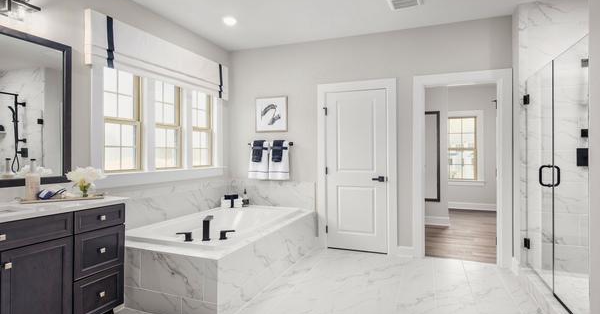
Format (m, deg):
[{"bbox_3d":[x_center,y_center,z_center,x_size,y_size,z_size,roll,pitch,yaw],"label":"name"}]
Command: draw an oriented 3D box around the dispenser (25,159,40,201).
[{"bbox_3d":[-1.864,0.170,2.209,0.075,0.288,0.075,0,0,22],"label":"dispenser"}]

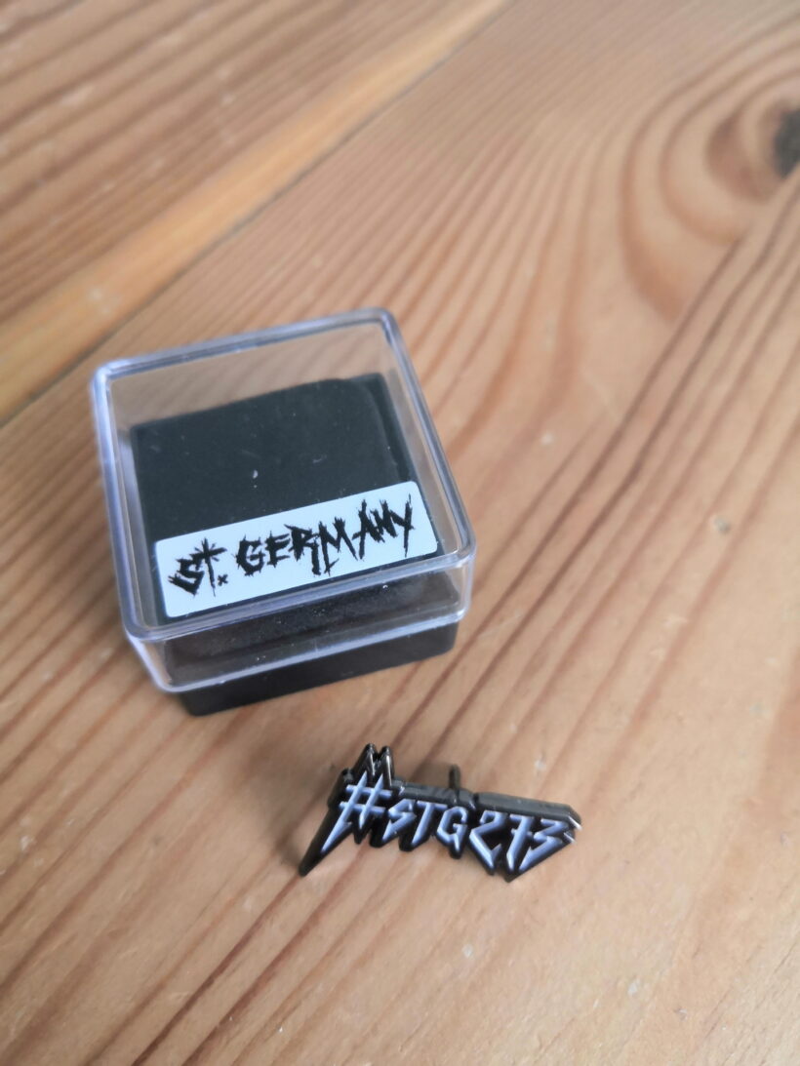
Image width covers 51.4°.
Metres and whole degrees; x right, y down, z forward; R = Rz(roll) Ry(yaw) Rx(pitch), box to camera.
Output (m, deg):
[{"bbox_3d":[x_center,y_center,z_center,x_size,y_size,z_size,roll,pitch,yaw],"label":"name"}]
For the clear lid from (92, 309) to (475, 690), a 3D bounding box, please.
[{"bbox_3d":[-0.015,-0.002,0.107,0.038,0.028,0.038,-14,63,-9],"label":"clear lid"}]

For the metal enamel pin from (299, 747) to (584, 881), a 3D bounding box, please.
[{"bbox_3d":[0.005,0.034,0.103,0.031,0.018,0.010,10,18,-3],"label":"metal enamel pin"}]

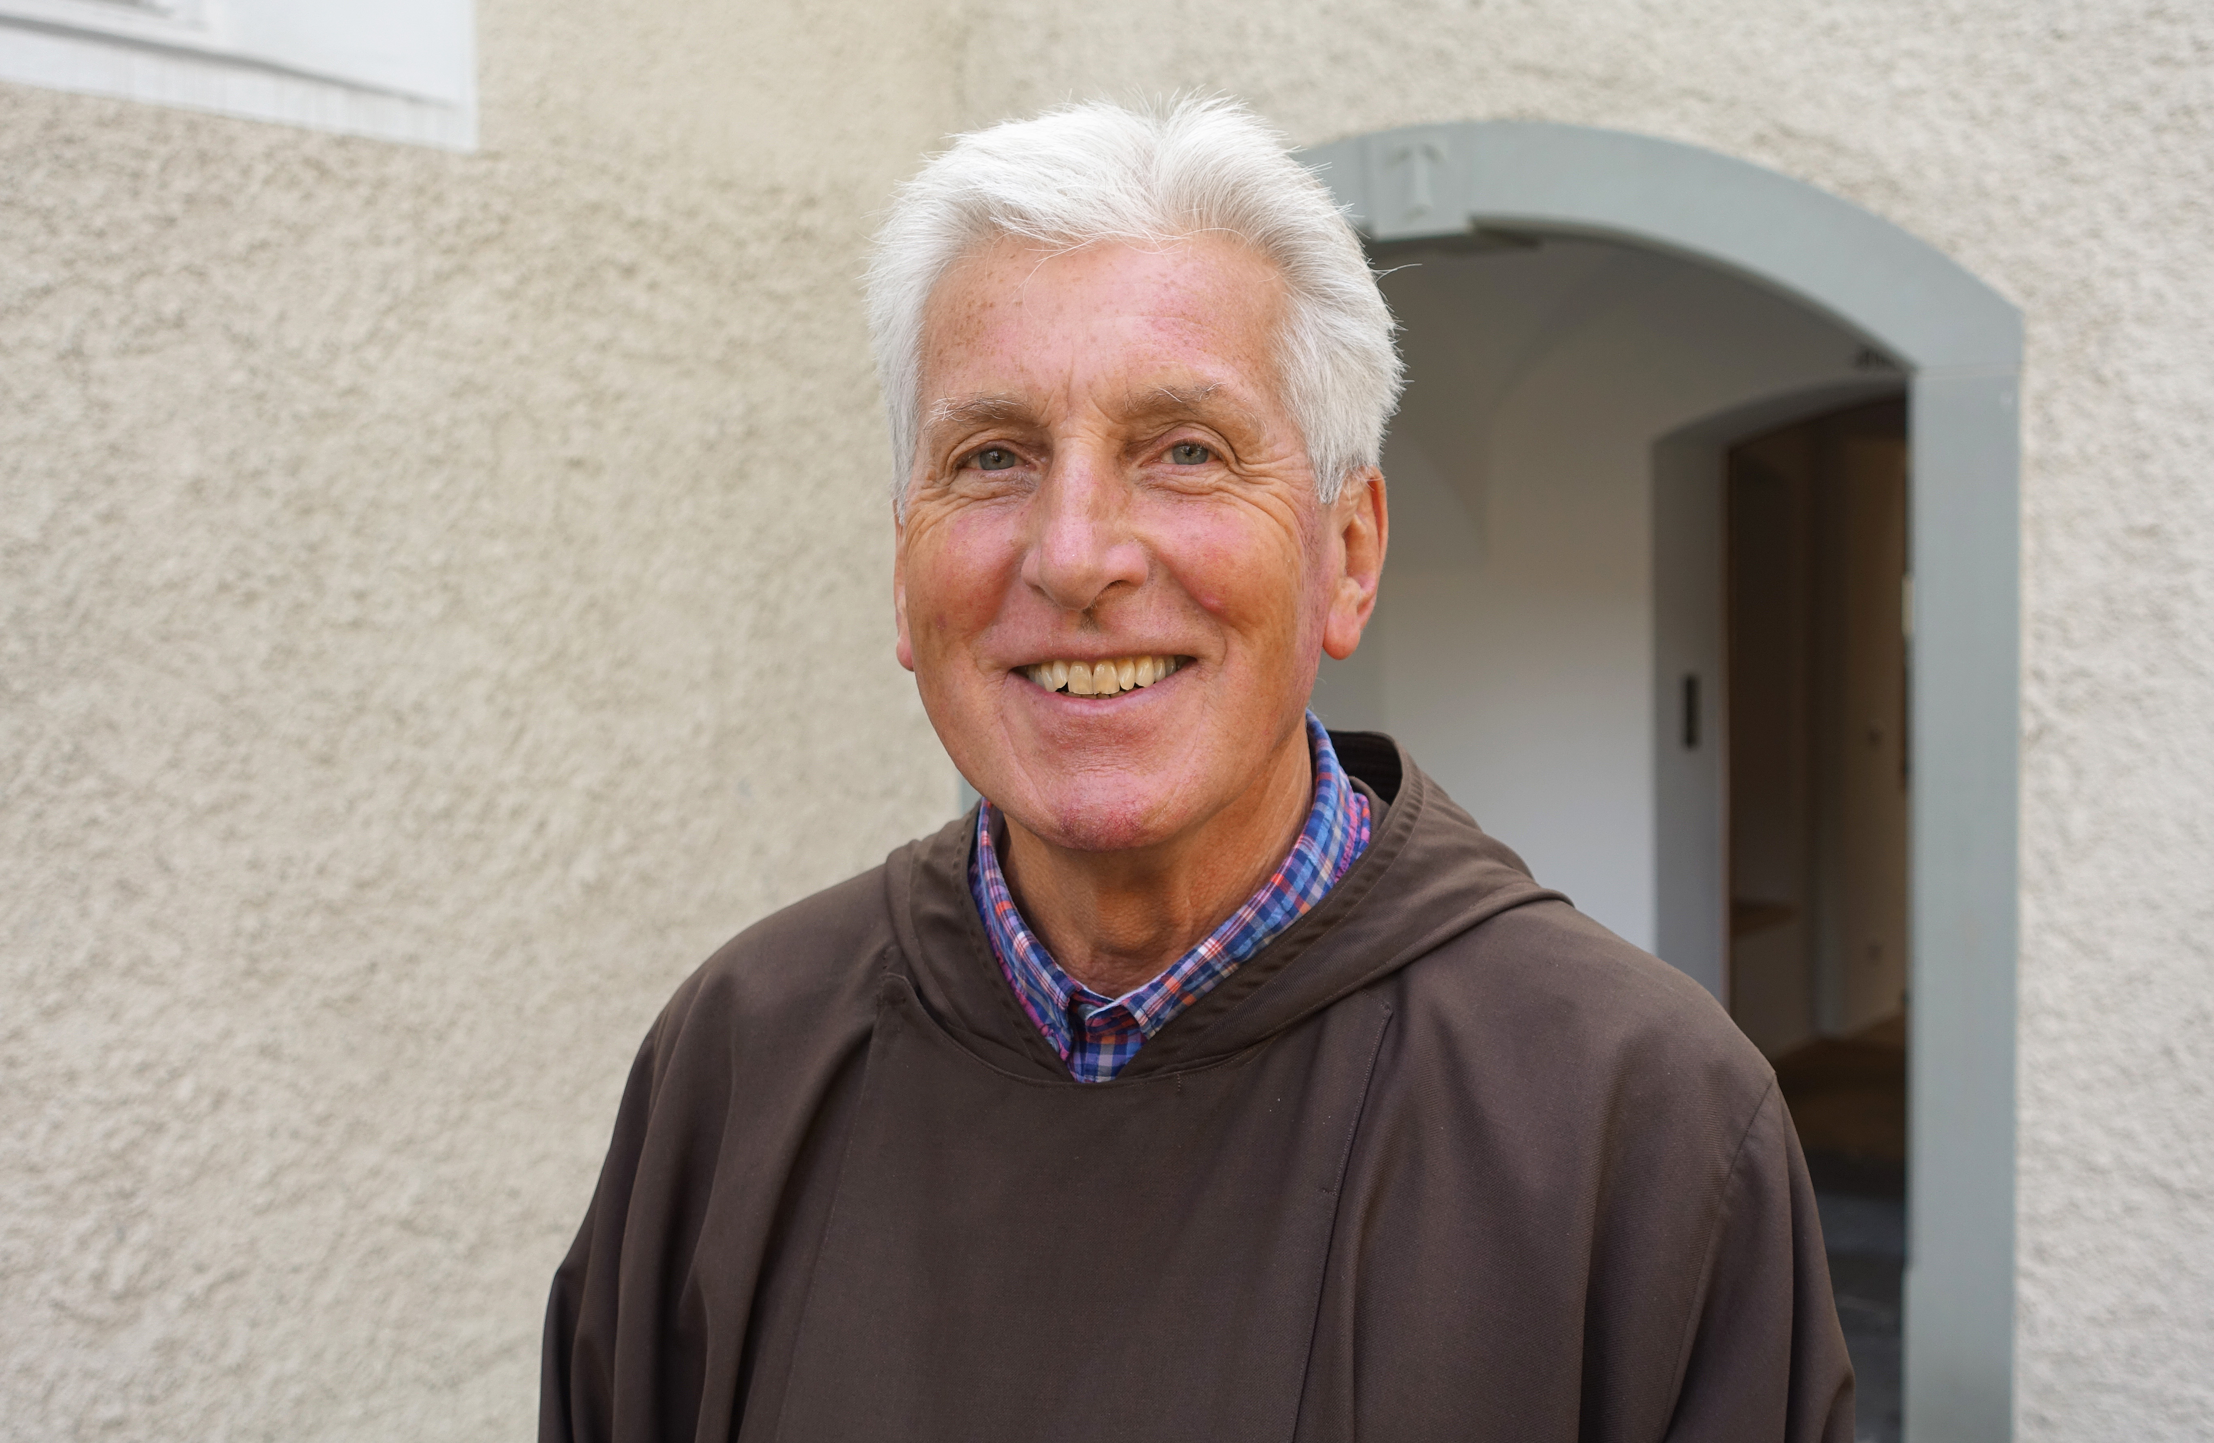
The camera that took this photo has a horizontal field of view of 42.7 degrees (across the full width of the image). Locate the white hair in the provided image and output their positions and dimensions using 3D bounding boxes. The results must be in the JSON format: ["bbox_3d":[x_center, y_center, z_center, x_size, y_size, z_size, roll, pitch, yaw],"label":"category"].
[{"bbox_3d":[0.014,-0.138,1.005,0.188,0.168,0.212,-2,-3,12],"label":"white hair"}]

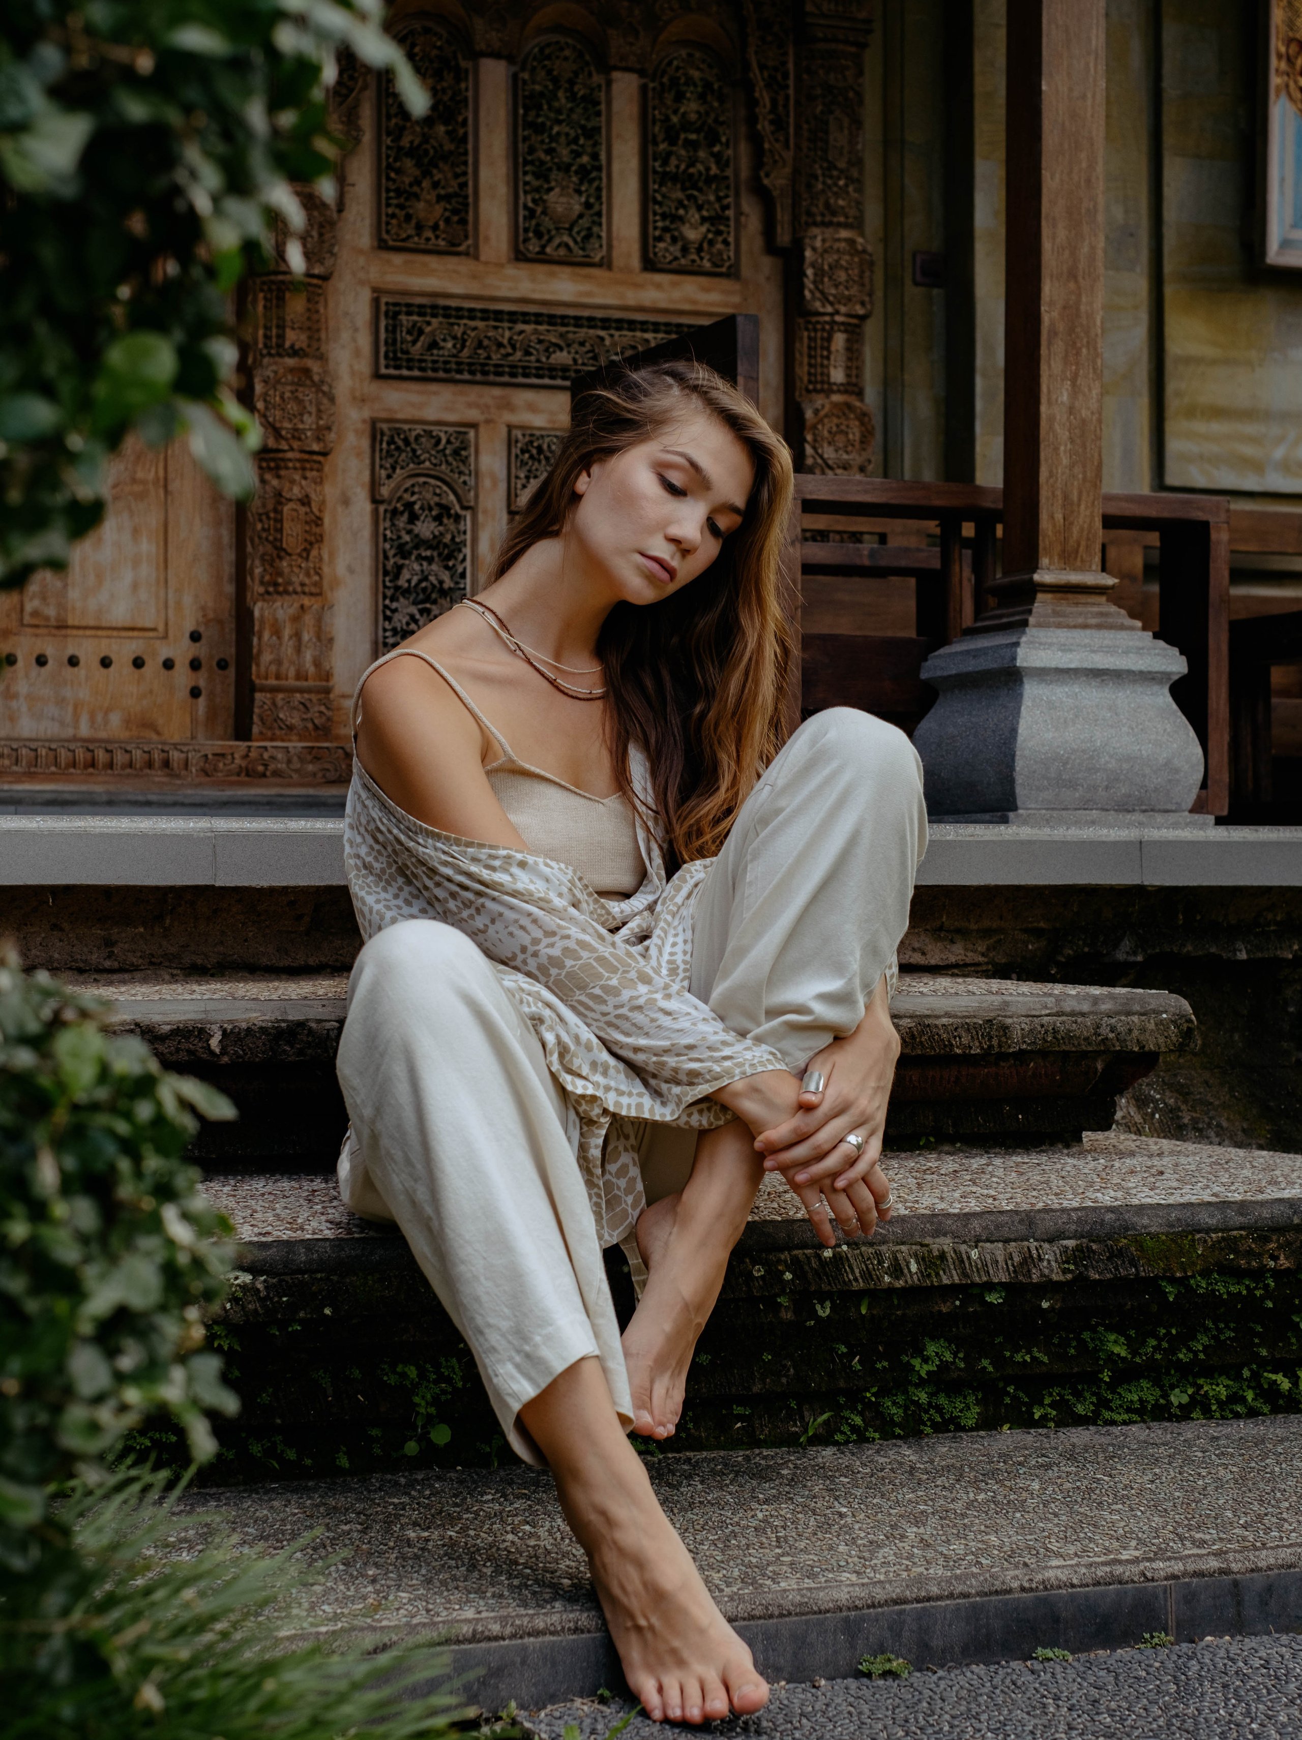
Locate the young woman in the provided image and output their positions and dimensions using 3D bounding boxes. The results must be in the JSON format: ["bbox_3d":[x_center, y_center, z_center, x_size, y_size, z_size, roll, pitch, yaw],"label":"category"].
[{"bbox_3d":[-0.041,0.057,2.480,0.520,1.030,0.900,-1,3,-20],"label":"young woman"}]

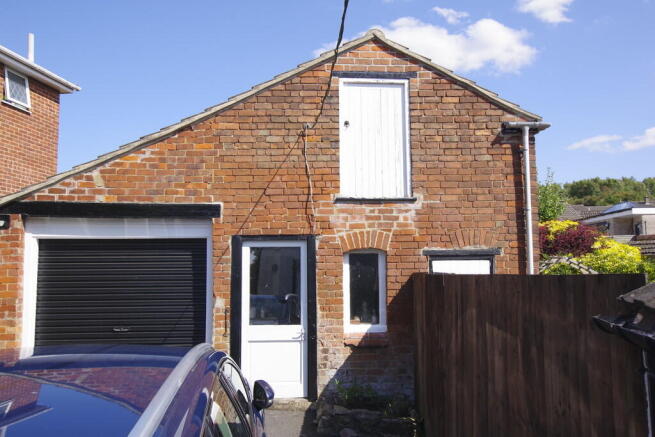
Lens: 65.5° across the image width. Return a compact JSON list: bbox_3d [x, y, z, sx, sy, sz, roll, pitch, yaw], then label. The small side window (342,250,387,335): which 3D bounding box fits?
[{"bbox_3d":[0.479,0.929,6.499,0.546,1.055,0.100,0,-5,-4],"label":"small side window"}]

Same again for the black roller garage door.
[{"bbox_3d":[-2.577,1.300,6.334,2.125,2.113,0.080,0,-5,-4],"label":"black roller garage door"}]

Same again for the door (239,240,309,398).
[{"bbox_3d":[-0.668,1.255,6.419,0.848,1.978,0.080,0,-5,-4],"label":"door"}]

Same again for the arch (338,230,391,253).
[{"bbox_3d":[0.476,0.286,6.550,0.670,0.266,0.120,0,-5,-4],"label":"arch"}]

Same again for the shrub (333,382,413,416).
[{"bbox_3d":[0.540,2.157,6.104,0.959,0.443,0.450,0,-5,-4],"label":"shrub"}]

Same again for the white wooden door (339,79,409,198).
[{"bbox_3d":[0.617,-1.052,6.668,0.921,1.593,0.100,0,-5,-4],"label":"white wooden door"}]

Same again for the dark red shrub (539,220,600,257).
[{"bbox_3d":[7.410,1.014,15.668,2.126,1.916,2.100,0,-5,-4],"label":"dark red shrub"}]

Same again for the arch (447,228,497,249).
[{"bbox_3d":[1.886,0.264,6.650,0.645,0.257,0.120,0,-5,-4],"label":"arch"}]

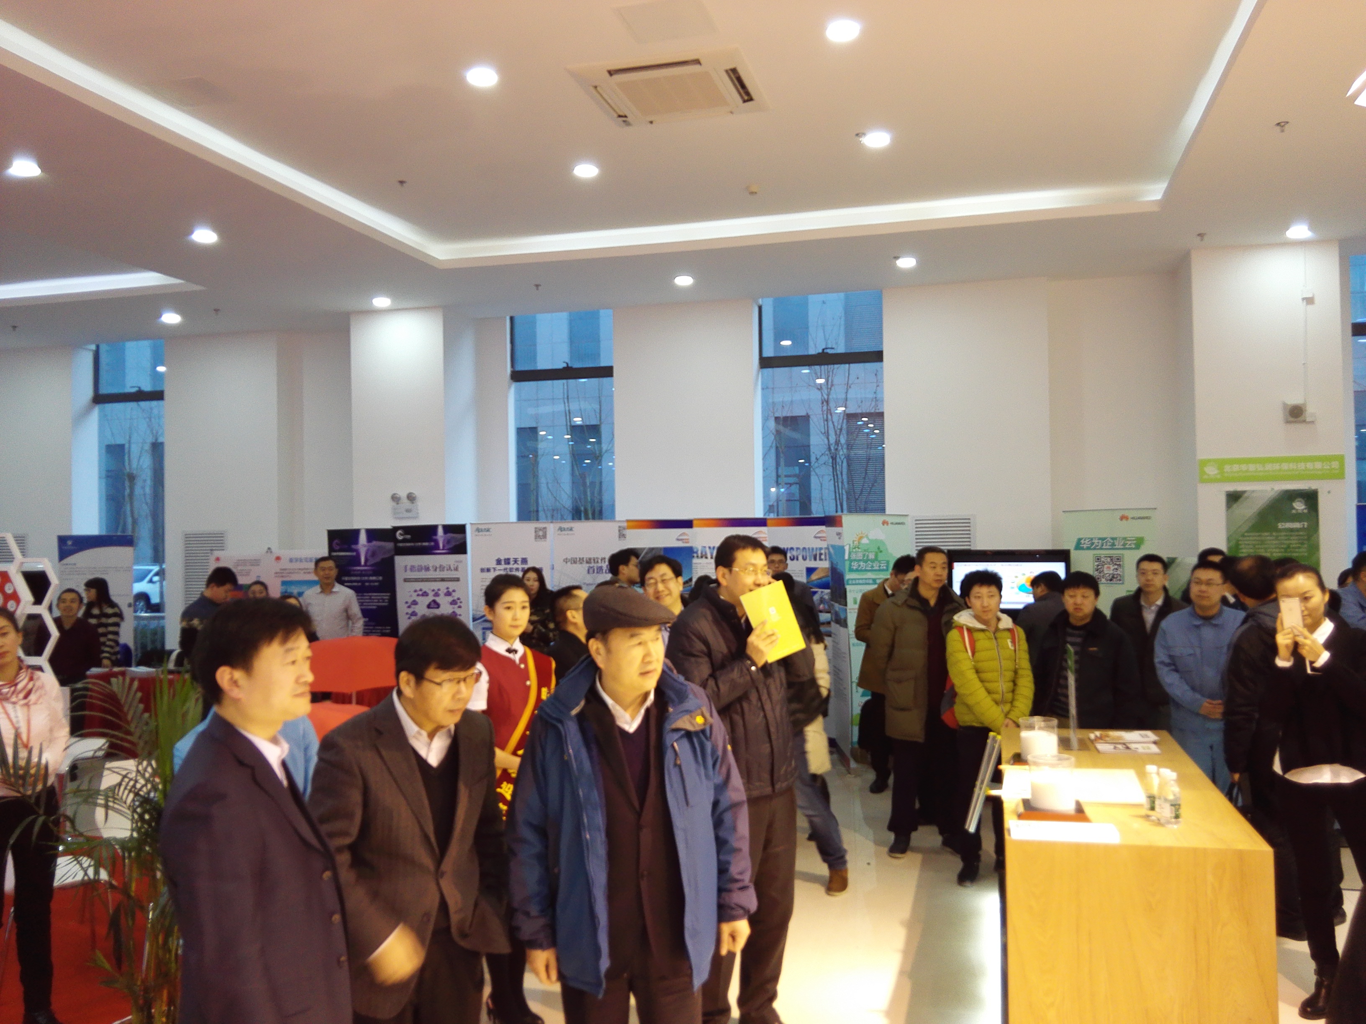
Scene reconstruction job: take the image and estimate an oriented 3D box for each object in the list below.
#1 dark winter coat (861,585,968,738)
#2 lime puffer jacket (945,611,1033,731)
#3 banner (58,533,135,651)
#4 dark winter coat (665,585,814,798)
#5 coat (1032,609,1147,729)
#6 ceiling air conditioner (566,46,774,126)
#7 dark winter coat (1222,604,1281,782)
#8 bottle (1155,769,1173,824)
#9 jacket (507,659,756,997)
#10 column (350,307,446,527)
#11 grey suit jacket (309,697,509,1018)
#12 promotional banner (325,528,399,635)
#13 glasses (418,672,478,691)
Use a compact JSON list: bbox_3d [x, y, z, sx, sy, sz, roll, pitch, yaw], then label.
[{"bbox_3d":[1.353,0.864,6.550,0.600,0.920,0.380,0,-1,-18],"label":"dark winter coat"},{"bbox_3d":[1.633,0.835,6.070,0.460,0.650,0.320,-1,-1,-6],"label":"lime puffer jacket"},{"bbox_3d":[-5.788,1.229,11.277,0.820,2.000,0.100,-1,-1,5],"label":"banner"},{"bbox_3d":[0.216,0.656,4.250,0.510,0.760,0.400,0,-2,-35],"label":"dark winter coat"},{"bbox_3d":[2.111,0.874,5.950,0.600,0.780,0.360,-2,-2,36],"label":"coat"},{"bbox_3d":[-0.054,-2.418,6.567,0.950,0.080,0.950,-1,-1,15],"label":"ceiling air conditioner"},{"bbox_3d":[2.697,0.843,5.150,0.520,0.870,0.340,-1,-1,9],"label":"dark winter coat"},{"bbox_3d":[1.600,0.941,3.800,0.062,0.178,0.062,-1,-1,15],"label":"bottle"},{"bbox_3d":[-0.132,0.750,2.750,0.570,0.790,0.340,-1,-1,-10],"label":"jacket"},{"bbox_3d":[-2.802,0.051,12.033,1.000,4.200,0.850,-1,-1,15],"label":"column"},{"bbox_3d":[-0.627,0.769,2.630,0.490,0.680,0.400,0,-2,-42],"label":"grey suit jacket"},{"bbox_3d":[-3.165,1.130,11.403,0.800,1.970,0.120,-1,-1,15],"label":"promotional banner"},{"bbox_3d":[-0.595,0.397,2.820,0.140,0.042,0.140,12,12,36],"label":"glasses"}]

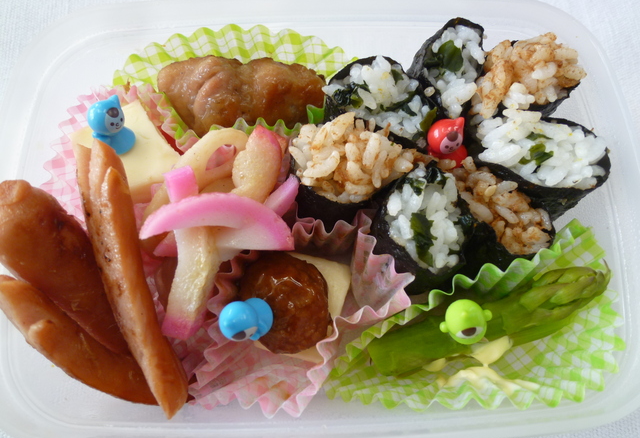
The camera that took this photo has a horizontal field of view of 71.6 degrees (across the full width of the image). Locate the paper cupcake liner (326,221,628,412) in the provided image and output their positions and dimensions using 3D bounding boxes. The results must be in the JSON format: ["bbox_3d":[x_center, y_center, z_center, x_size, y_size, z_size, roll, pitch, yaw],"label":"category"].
[{"bbox_3d":[0.053,0.033,0.150,0.094,0.027,0.055,-17,78,-4],"label":"paper cupcake liner"}]

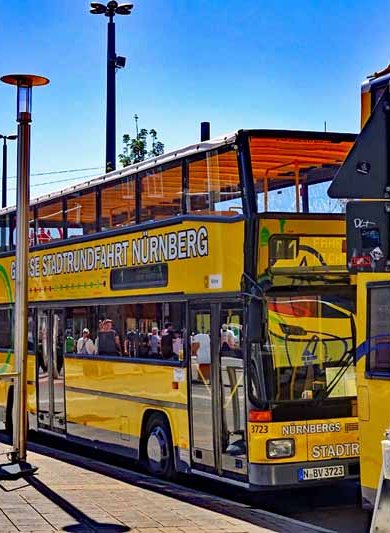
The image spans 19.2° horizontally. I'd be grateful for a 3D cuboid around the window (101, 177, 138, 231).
[{"bbox_3d":[-0.975,-0.788,14.815,0.070,0.600,1.230,1,-3,-25],"label":"window"}]

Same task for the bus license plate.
[{"bbox_3d":[1.283,2.075,11.601,0.520,0.110,0.020,1,-3,-25],"label":"bus license plate"}]

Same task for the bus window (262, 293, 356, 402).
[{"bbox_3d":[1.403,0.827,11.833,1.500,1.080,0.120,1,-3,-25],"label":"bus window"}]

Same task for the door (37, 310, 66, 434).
[{"bbox_3d":[-2.128,1.536,17.165,0.090,1.860,1.300,1,-3,-25],"label":"door"}]

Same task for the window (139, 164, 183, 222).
[{"bbox_3d":[-0.391,-0.852,13.576,0.070,0.600,1.230,1,-3,-25],"label":"window"}]

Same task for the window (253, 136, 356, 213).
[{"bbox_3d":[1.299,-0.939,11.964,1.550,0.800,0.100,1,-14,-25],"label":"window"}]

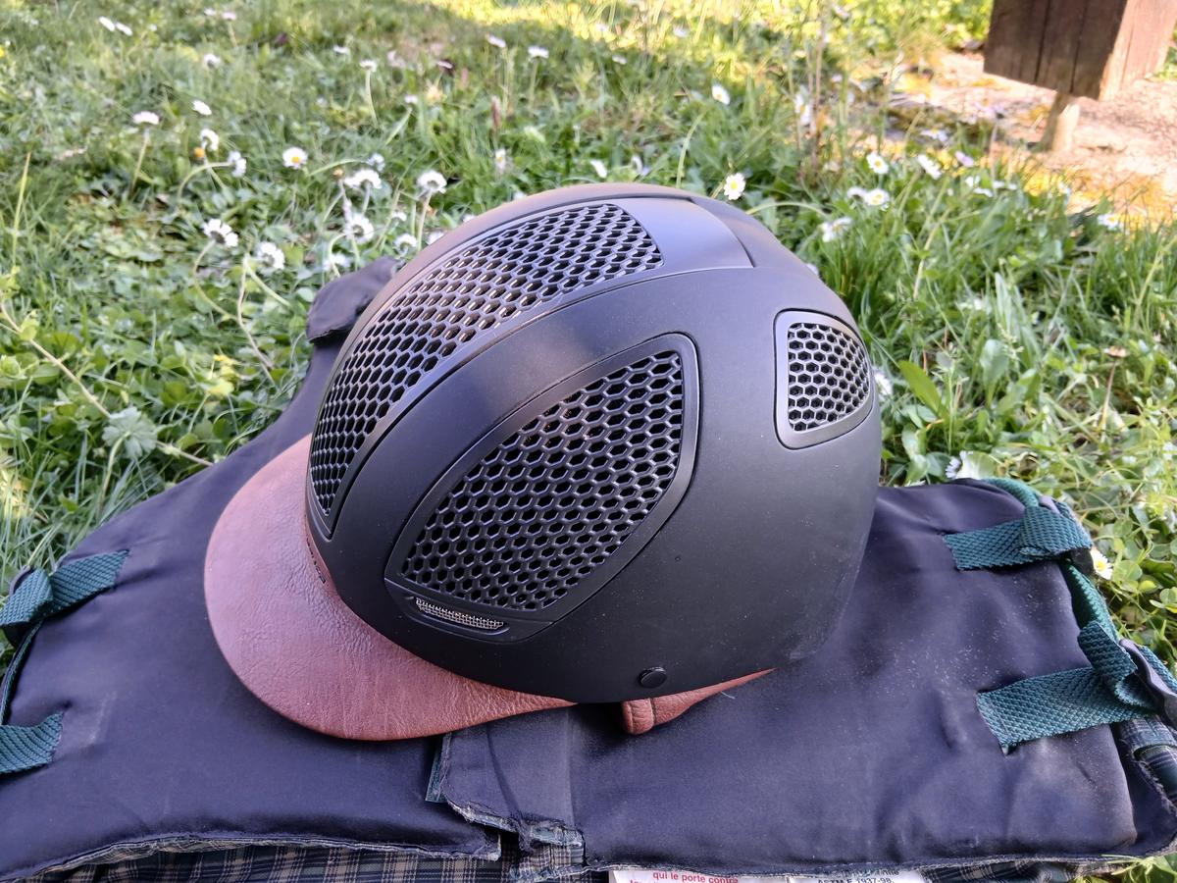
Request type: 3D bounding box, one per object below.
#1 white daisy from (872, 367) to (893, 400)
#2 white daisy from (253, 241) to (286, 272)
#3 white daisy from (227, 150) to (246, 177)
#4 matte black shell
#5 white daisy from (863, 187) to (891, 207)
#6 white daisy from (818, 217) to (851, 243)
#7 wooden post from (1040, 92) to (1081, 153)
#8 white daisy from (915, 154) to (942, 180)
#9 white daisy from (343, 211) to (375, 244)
[{"bbox_3d":[0.192,-0.038,0.580,0.021,0.012,0.021,50,38,0],"label":"white daisy"},{"bbox_3d":[-0.238,-0.138,0.660,0.012,0.023,0.023,-33,90,-33],"label":"white daisy"},{"bbox_3d":[-0.315,-0.248,0.790,0.012,0.023,0.023,-9,0,-21],"label":"white daisy"},{"bbox_3d":[0.009,-0.020,0.400,0.270,0.170,0.225,-3,36,-13],"label":"matte black shell"},{"bbox_3d":[0.245,-0.208,0.750,0.023,0.012,0.023,-9,49,0],"label":"white daisy"},{"bbox_3d":[0.190,-0.163,0.680,0.024,0.012,0.024,-13,27,0],"label":"white daisy"},{"bbox_3d":[0.668,-0.450,1.250,0.036,0.085,0.036,-24,43,-30],"label":"wooden post"},{"bbox_3d":[0.296,-0.240,0.770,0.025,0.025,0.012,43,75,0],"label":"white daisy"},{"bbox_3d":[-0.176,-0.165,0.680,0.024,0.024,0.012,41,34,0],"label":"white daisy"}]

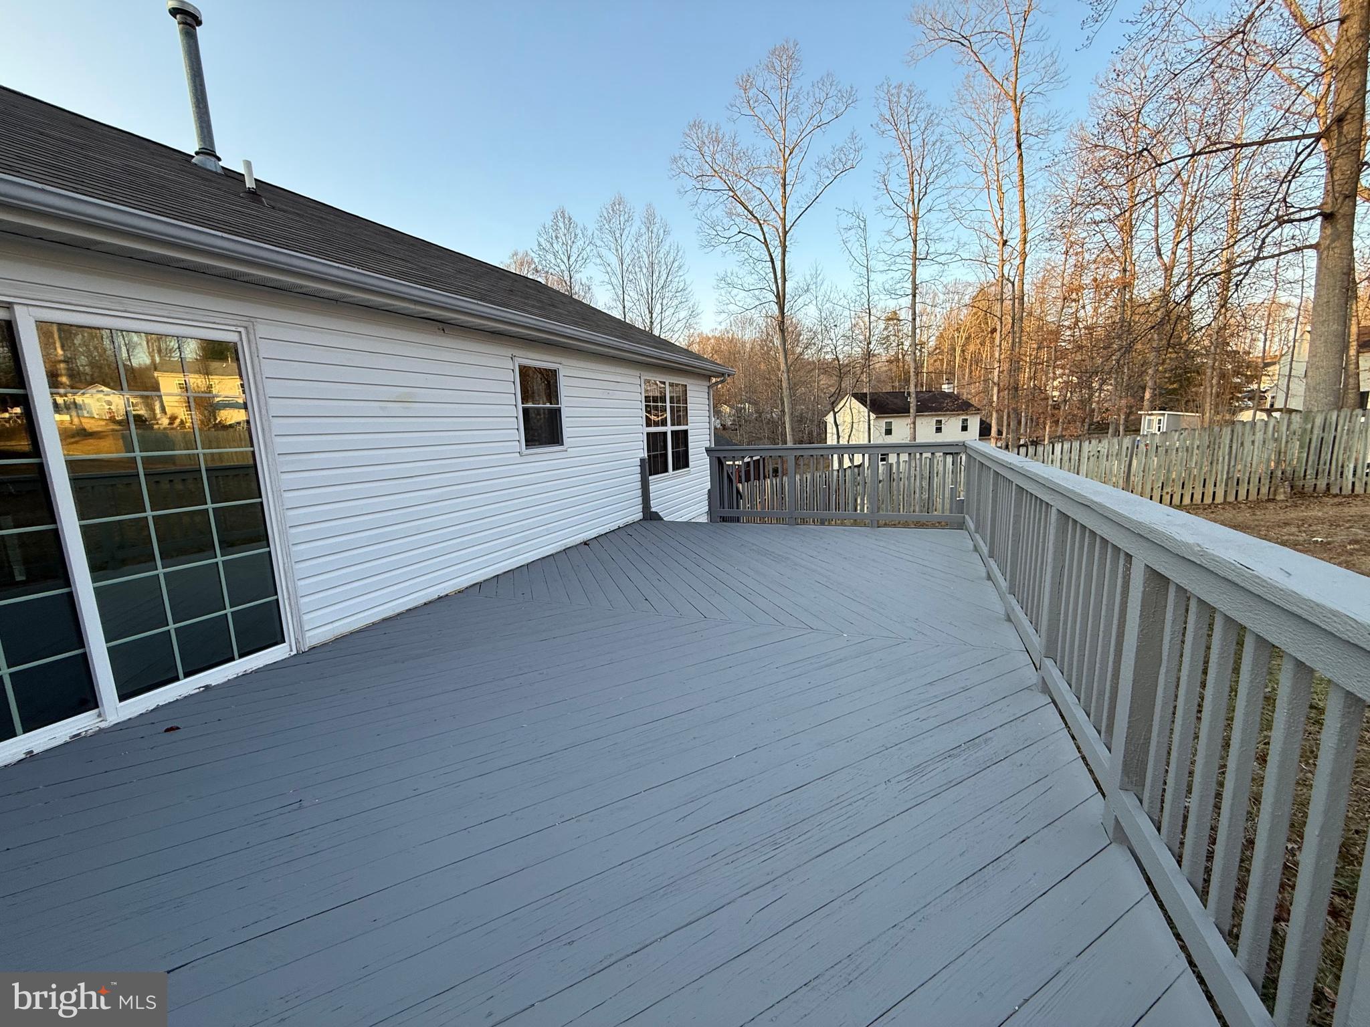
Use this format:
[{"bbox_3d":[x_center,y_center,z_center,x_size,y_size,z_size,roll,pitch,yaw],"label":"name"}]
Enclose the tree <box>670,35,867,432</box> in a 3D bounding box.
[{"bbox_3d":[4.319,-12.608,29.627,9.580,22.940,9.110,0,10,8],"label":"tree"}]

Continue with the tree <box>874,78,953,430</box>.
[{"bbox_3d":[12.466,-12.246,30.964,3.980,21.730,3.980,2,10,21],"label":"tree"}]

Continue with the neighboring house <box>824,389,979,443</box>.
[{"bbox_3d":[22.434,-8.652,57.696,13.030,7.540,7.910,-5,10,-21],"label":"neighboring house"}]

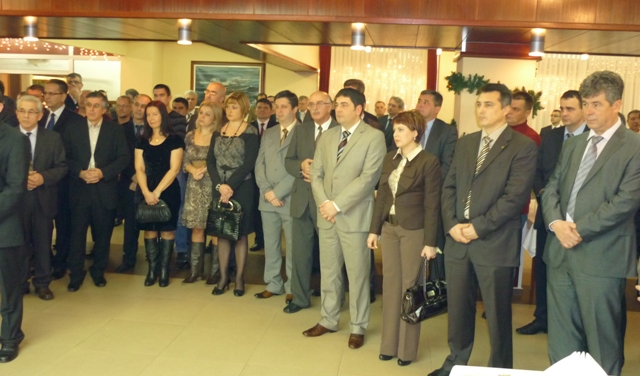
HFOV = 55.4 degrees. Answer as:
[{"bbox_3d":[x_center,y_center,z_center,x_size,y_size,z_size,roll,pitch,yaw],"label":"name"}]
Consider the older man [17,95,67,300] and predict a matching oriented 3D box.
[{"bbox_3d":[-2.427,0.062,5.152,0.560,1.686,0.380,0,7,-21],"label":"older man"}]

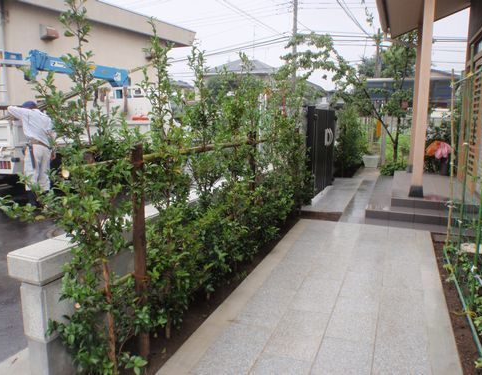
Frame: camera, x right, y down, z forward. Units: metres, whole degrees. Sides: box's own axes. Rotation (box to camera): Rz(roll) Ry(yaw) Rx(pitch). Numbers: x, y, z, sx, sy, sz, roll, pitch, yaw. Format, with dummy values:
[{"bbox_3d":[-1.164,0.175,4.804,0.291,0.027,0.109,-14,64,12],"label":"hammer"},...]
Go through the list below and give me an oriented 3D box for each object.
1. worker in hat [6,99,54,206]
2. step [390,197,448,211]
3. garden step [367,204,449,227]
[{"bbox_3d":[-3.420,-0.555,6.600,0.740,1.640,0.500,-6,12,-30],"label":"worker in hat"},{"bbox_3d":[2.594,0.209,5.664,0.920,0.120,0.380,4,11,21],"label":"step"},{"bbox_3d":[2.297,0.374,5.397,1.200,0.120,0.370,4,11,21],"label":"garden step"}]

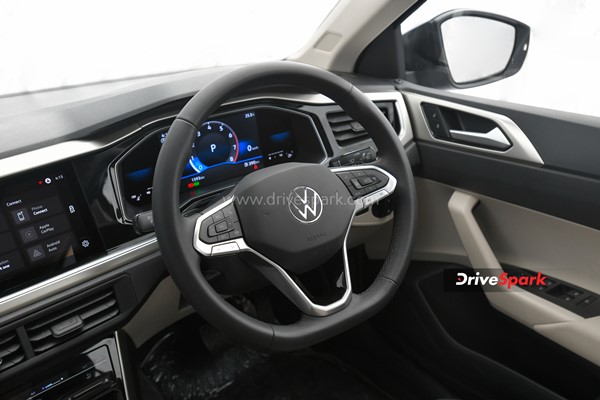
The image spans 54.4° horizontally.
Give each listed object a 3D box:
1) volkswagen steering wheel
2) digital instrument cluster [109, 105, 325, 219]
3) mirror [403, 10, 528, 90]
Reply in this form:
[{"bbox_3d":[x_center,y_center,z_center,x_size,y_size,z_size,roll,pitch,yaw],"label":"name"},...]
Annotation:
[{"bbox_3d":[-0.016,0.002,0.745,0.370,0.352,0.095,-18,2,-33],"label":"volkswagen steering wheel"},{"bbox_3d":[-0.112,-0.065,0.857,0.325,0.108,0.040,-18,3,-33],"label":"digital instrument cluster"},{"bbox_3d":[0.323,-0.288,1.110,0.225,0.148,0.115,-11,26,-21],"label":"mirror"}]

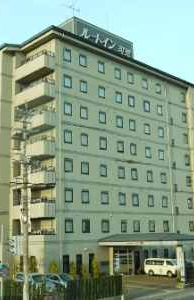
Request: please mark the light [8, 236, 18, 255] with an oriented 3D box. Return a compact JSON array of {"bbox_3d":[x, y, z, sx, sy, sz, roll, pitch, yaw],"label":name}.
[{"bbox_3d":[-5.157,5.802,25.300,0.440,1.150,0.380,10,-16,-43],"label":"light"}]

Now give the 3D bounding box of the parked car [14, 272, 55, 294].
[{"bbox_3d":[-4.983,10.970,33.697,1.500,1.620,3.550,10,-16,-43],"label":"parked car"}]

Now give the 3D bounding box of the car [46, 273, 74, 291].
[{"bbox_3d":[-2.775,11.194,34.701,1.720,1.480,4.200,10,-16,-43],"label":"car"}]

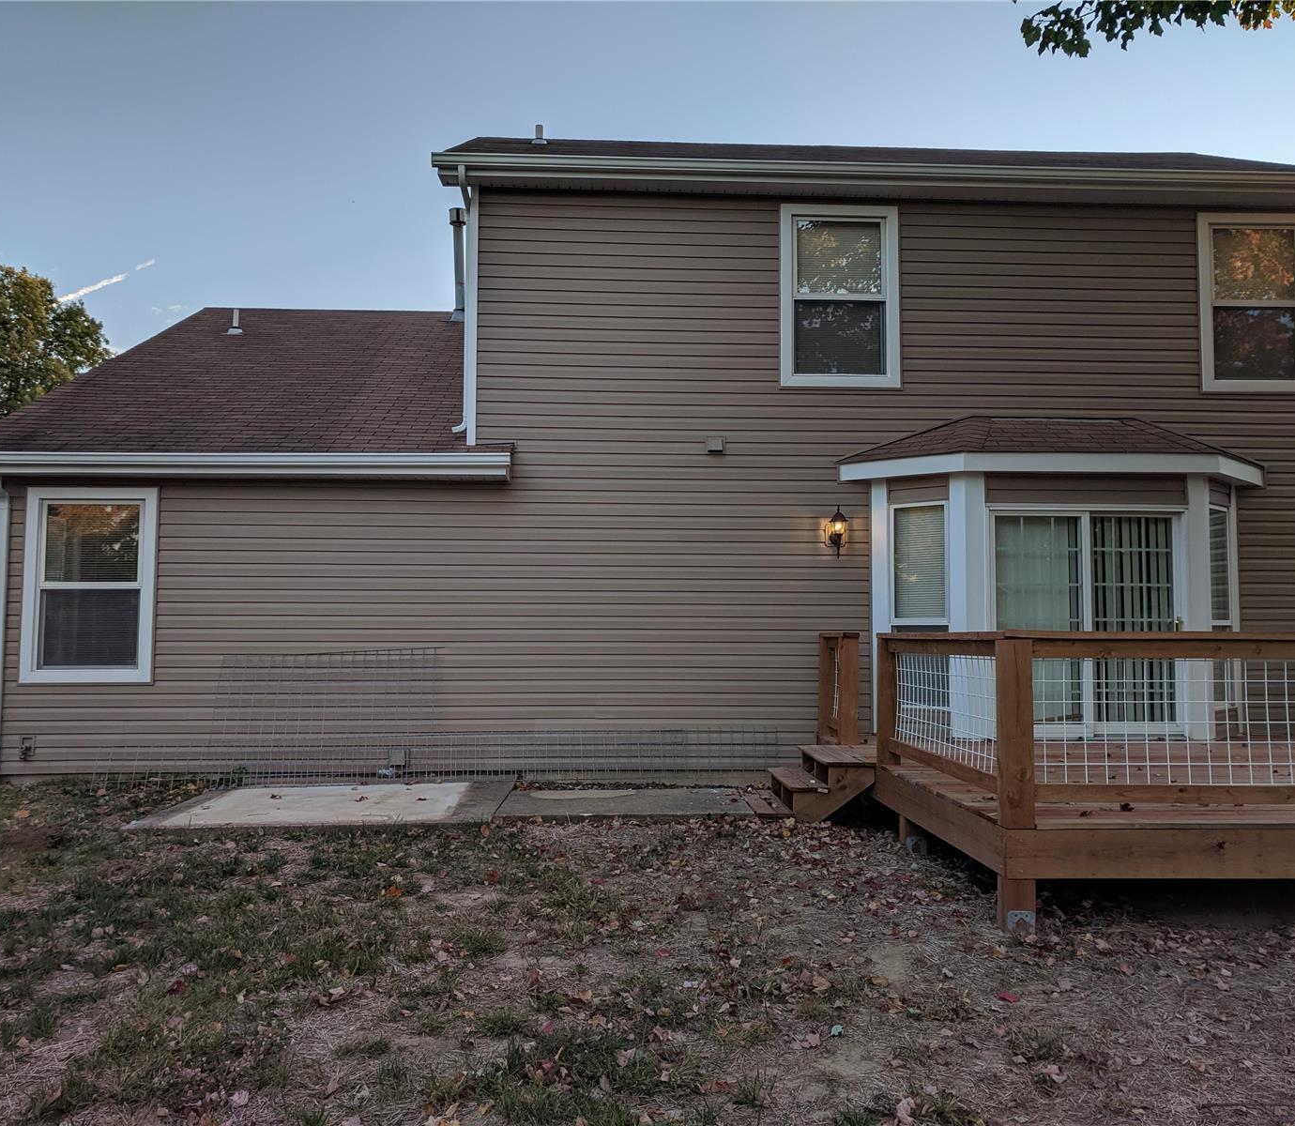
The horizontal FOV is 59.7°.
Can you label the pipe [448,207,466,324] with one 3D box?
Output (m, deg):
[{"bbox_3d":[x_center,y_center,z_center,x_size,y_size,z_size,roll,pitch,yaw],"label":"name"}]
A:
[{"bbox_3d":[-2.657,-4.167,15.790,0.230,1.660,0.230,0,-4,-3],"label":"pipe"}]

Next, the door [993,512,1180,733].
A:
[{"bbox_3d":[3.913,0.537,10.058,1.750,1.980,0.110,0,-4,-3],"label":"door"}]

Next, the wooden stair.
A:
[{"bbox_3d":[1.321,1.712,8.816,0.620,0.430,1.250,0,-4,-3],"label":"wooden stair"}]

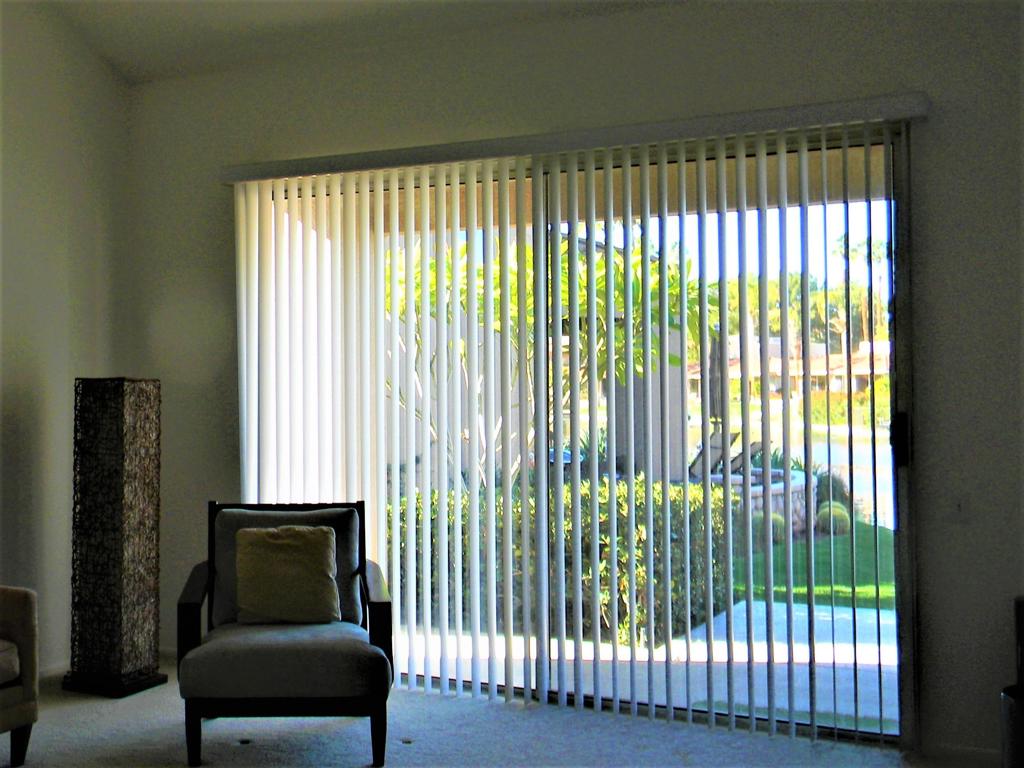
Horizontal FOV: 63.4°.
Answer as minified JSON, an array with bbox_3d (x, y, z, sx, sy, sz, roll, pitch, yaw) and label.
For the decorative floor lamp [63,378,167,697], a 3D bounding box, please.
[{"bbox_3d":[-1.821,0.683,3.834,0.300,1.404,0.300,0,-2,18],"label":"decorative floor lamp"}]

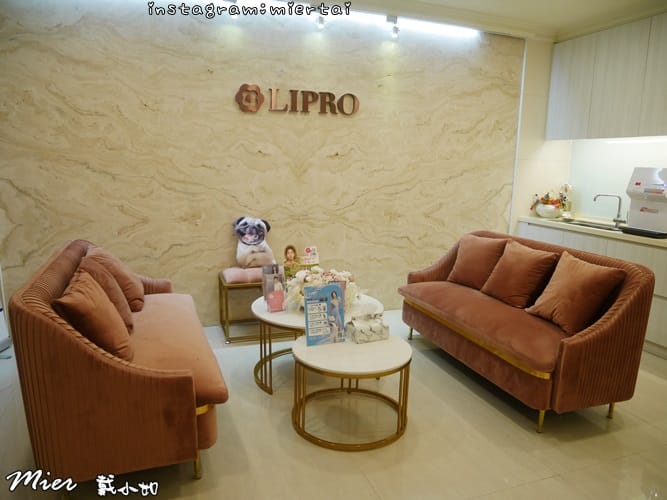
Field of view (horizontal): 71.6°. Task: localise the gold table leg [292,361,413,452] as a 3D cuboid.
[{"bbox_3d":[0.092,0.702,2.396,0.602,0.363,0.602,1,10,0],"label":"gold table leg"}]

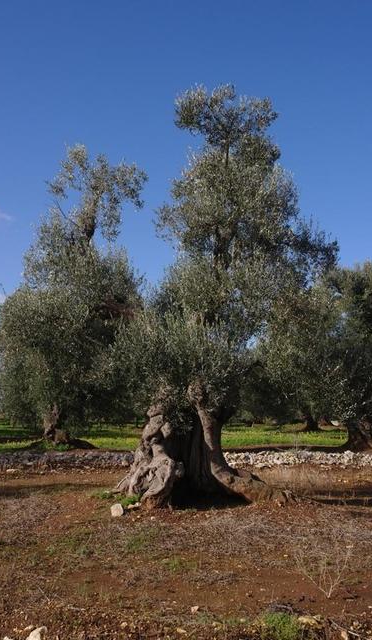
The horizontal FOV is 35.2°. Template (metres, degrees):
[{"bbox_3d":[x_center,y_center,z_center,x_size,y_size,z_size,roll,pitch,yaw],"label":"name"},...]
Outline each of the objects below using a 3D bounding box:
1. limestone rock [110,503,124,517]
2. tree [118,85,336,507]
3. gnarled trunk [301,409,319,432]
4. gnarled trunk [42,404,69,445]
[{"bbox_3d":[-1.018,2.777,8.592,0.205,0.198,0.200,0,-8,0],"label":"limestone rock"},{"bbox_3d":[0.754,-0.711,10.913,3.936,7.876,3.800,0,-8,0],"label":"tree"},{"bbox_3d":[6.909,5.575,32.537,0.999,1.313,0.950,0,-8,0],"label":"gnarled trunk"},{"bbox_3d":[-4.385,3.508,19.701,0.941,1.324,0.900,0,-8,0],"label":"gnarled trunk"}]

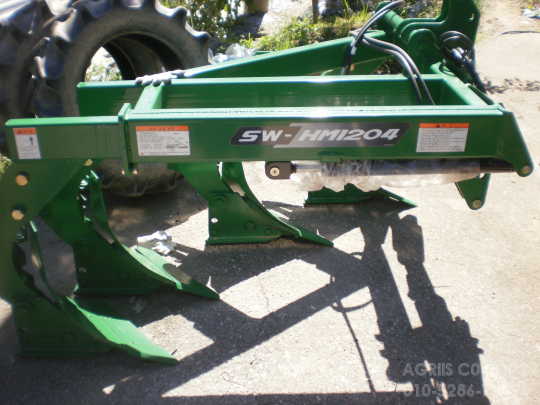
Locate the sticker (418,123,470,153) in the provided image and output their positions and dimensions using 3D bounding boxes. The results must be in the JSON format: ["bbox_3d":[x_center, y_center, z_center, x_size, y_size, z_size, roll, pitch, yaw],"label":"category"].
[{"bbox_3d":[0.541,-0.204,1.763,0.155,0.094,0.004,-1,24,-1],"label":"sticker"}]

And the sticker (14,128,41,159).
[{"bbox_3d":[-0.754,-0.183,1.743,0.069,0.100,0.004,-1,24,-1],"label":"sticker"}]

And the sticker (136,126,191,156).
[{"bbox_3d":[-0.330,-0.191,1.740,0.160,0.097,0.004,-1,24,-1],"label":"sticker"}]

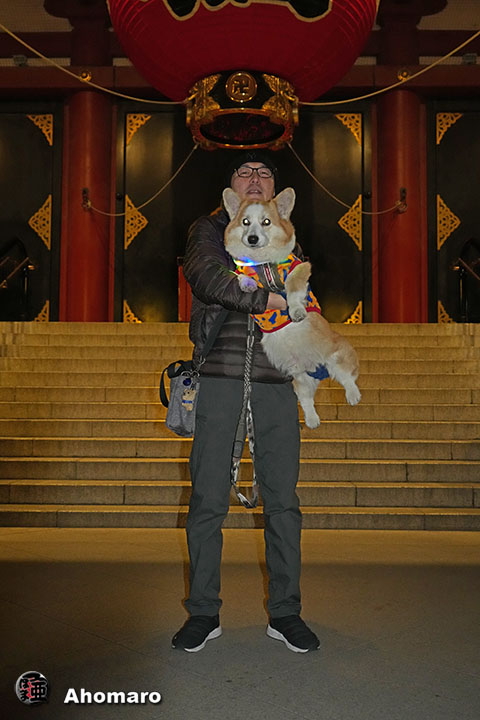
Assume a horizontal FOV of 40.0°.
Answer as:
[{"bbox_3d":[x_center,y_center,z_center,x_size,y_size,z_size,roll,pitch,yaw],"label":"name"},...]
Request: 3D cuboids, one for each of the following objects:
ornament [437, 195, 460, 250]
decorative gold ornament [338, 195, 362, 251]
[{"bbox_3d":[3.286,-2.156,10.371,0.378,0.902,0.030,0,-3,1],"label":"ornament"},{"bbox_3d":[1.740,-2.162,10.399,0.376,0.905,0.030,0,-3,1],"label":"decorative gold ornament"}]

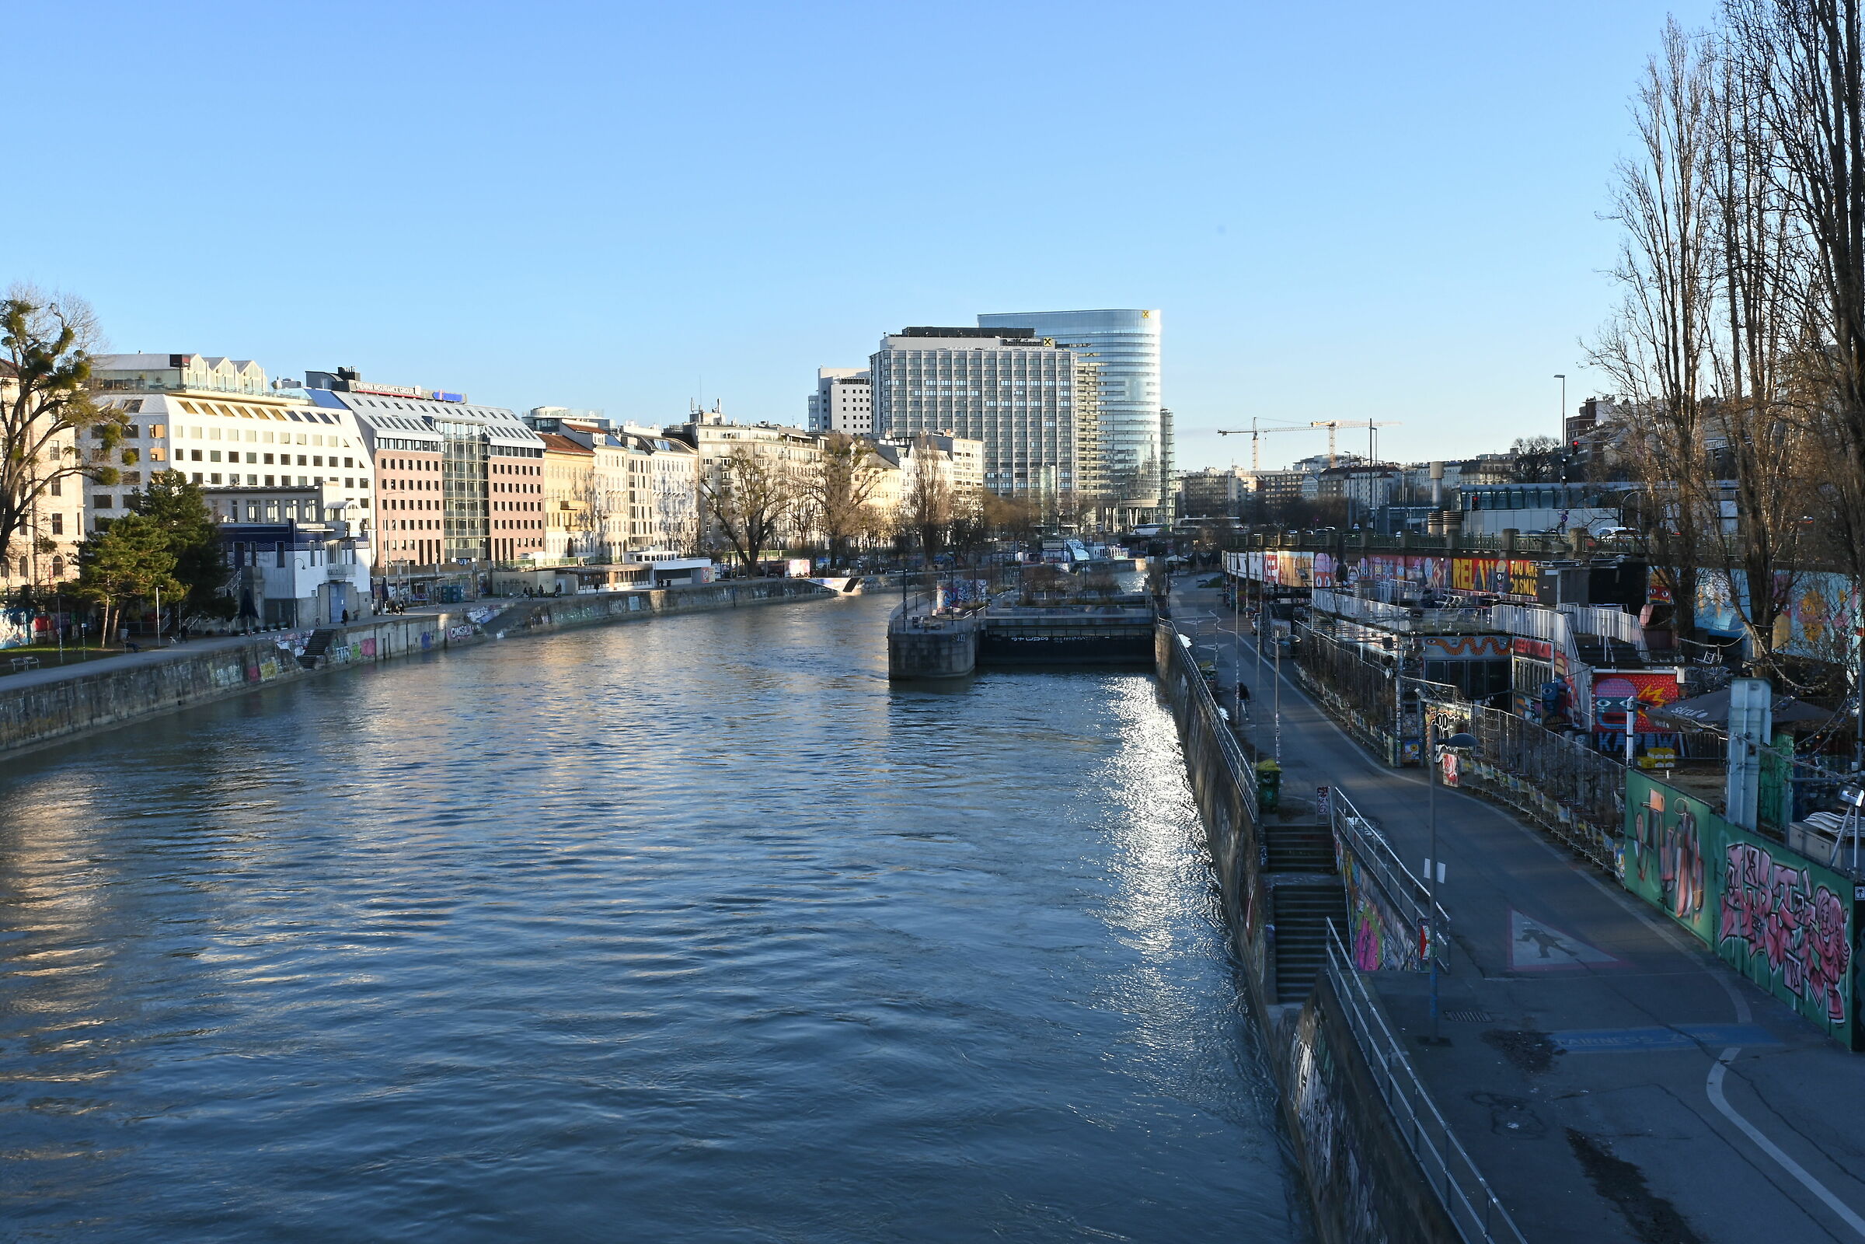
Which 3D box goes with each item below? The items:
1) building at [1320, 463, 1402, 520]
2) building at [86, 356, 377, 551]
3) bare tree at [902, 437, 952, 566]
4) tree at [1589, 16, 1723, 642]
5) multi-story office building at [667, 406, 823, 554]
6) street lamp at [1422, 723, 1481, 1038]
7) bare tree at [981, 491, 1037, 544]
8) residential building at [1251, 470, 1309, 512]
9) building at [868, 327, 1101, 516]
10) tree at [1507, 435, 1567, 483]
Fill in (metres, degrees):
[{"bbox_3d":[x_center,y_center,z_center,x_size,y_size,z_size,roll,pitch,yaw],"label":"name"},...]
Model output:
[{"bbox_3d":[180.722,-52.032,790.202,34.000,27.651,15.000,0,3,12],"label":"building"},{"bbox_3d":[-99.396,-21.360,262.369,17.000,28.850,43.000,0,3,19],"label":"building"},{"bbox_3d":[-0.970,-26.920,414.160,11.350,28.910,11.350,0,3,0],"label":"bare tree"},{"bbox_3d":[31.938,-11.633,82.000,5.700,28.857,5.700,-1,3,0],"label":"tree"},{"bbox_3d":[-41.290,-30.580,405.130,12.000,31.260,39.910,2,4,36],"label":"multi-story office building"},{"bbox_3d":[8.143,4.085,29.120,0.720,5.006,0.450,-1,3,5],"label":"street lamp"},{"bbox_3d":[20.920,-28.250,509.220,15.140,15.100,15.140,0,3,0],"label":"bare tree"},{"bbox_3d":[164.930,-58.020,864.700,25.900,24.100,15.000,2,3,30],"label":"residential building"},{"bbox_3d":[16.617,-61.244,617.587,72.000,68.069,27.000,-1,3,-11],"label":"building"},{"bbox_3d":[82.489,-18.294,254.653,7.800,14.314,7.800,-1,3,0],"label":"tree"}]

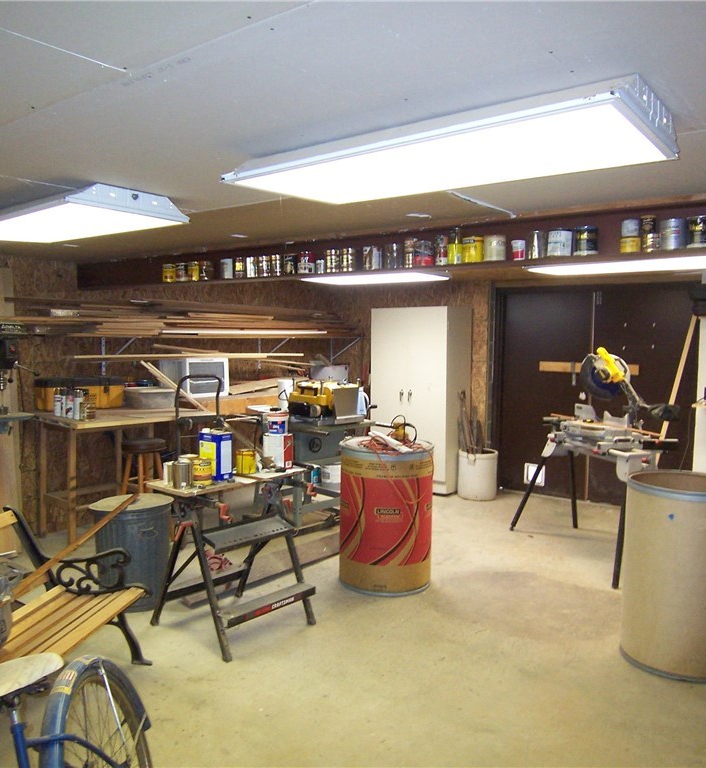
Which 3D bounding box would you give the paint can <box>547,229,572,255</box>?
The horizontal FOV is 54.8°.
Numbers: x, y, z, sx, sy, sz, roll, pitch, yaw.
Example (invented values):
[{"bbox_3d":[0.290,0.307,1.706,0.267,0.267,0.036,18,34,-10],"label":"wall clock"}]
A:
[{"bbox_3d":[0.953,-0.648,3.131,0.108,0.114,0.108,4,6,38],"label":"paint can"}]

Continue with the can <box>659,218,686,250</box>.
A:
[{"bbox_3d":[1.330,-0.620,2.825,0.100,0.117,0.100,4,6,38],"label":"can"}]

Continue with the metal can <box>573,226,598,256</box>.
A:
[{"bbox_3d":[1.095,-0.664,3.200,0.106,0.132,0.106,3,5,37],"label":"metal can"}]

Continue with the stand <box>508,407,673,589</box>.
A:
[{"bbox_3d":[1.726,0.758,4.843,0.560,0.930,1.330,-1,5,-18],"label":"stand"}]

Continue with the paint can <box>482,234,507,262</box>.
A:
[{"bbox_3d":[0.724,-0.683,3.479,0.109,0.127,0.109,1,4,0],"label":"paint can"}]

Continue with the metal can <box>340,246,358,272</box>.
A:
[{"bbox_3d":[-0.025,-0.707,3.893,0.095,0.124,0.095,1,4,0],"label":"metal can"}]

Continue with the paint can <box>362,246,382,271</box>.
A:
[{"bbox_3d":[0.111,-0.719,3.942,0.108,0.126,0.108,1,4,0],"label":"paint can"}]

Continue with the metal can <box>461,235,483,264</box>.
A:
[{"bbox_3d":[0.599,-0.671,3.405,0.106,0.116,0.106,1,4,0],"label":"metal can"}]

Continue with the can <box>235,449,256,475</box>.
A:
[{"bbox_3d":[-0.565,0.412,3.600,0.108,0.125,0.108,1,4,0],"label":"can"}]

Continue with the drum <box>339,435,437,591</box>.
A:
[{"bbox_3d":[0.208,0.814,4.309,0.588,0.870,0.588,1,4,0],"label":"drum"}]

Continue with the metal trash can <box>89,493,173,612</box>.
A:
[{"bbox_3d":[-1.275,0.971,3.945,0.450,0.585,0.450,1,4,0],"label":"metal trash can"}]

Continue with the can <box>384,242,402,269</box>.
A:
[{"bbox_3d":[0.219,-0.694,3.701,0.096,0.122,0.096,1,4,0],"label":"can"}]

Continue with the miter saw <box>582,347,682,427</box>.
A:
[{"bbox_3d":[1.902,0.060,4.886,0.720,0.630,0.560,-1,5,-18],"label":"miter saw"}]

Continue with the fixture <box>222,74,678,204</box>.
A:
[{"bbox_3d":[0.248,-0.701,2.028,1.215,0.105,0.605,3,5,37],"label":"fixture"}]

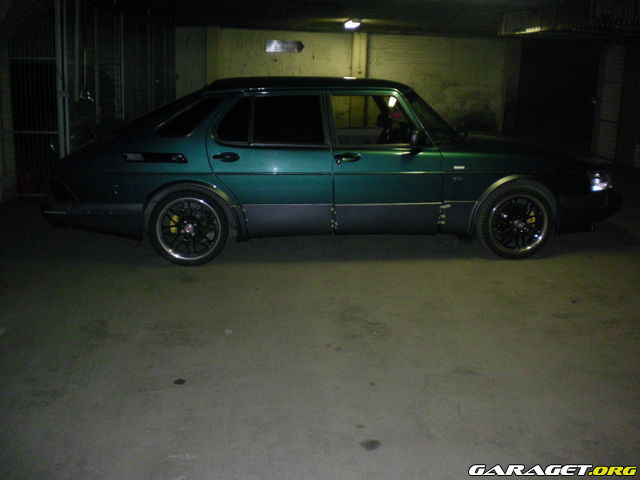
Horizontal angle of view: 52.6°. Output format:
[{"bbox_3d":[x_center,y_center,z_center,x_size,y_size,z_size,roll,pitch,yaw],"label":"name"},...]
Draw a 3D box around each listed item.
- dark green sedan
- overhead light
[{"bbox_3d":[0.205,-0.638,5.555,4.680,1.400,1.700,-1,9,-9],"label":"dark green sedan"},{"bbox_3d":[0.447,-2.964,8.900,0.220,0.140,0.220,-1,9,-9],"label":"overhead light"}]

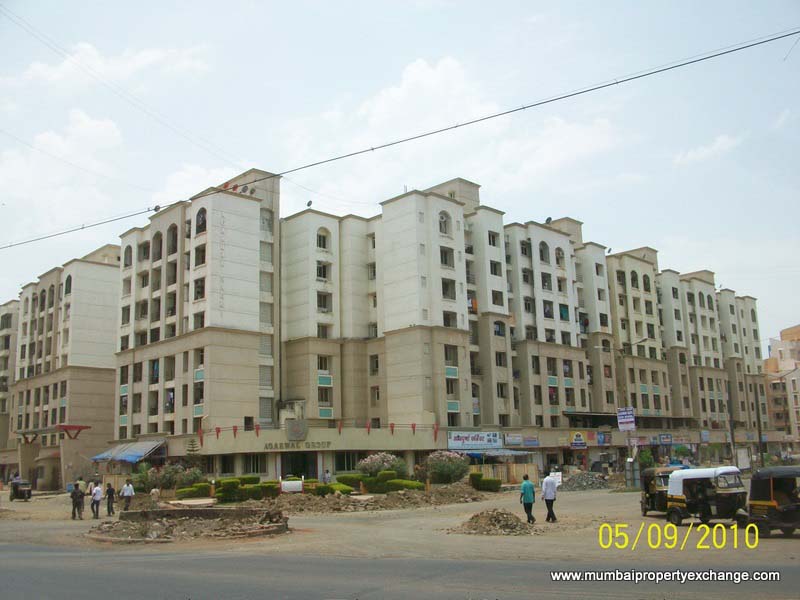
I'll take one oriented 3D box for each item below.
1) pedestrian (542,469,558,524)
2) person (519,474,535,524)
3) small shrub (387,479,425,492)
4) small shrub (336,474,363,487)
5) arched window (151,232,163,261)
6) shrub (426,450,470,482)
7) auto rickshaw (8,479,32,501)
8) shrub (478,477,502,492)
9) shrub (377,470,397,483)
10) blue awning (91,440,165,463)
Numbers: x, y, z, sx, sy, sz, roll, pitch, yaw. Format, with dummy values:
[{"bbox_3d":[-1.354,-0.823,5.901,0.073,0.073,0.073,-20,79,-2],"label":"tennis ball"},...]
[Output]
[{"bbox_3d":[5.142,6.721,25.265,0.550,1.691,0.420,-3,-12,6],"label":"pedestrian"},{"bbox_3d":[4.303,6.711,24.900,0.520,1.620,0.420,0,-12,-7],"label":"person"},{"bbox_3d":[0.372,12.556,50.000,2.450,0.900,1.400,-1,-12,0],"label":"small shrub"},{"bbox_3d":[-3.688,13.254,54.000,1.600,1.000,1.300,-2,-12,0],"label":"small shrub"},{"bbox_3d":[-22.965,-5.098,70.453,0.300,2.950,2.080,10,-17,-44],"label":"arched window"},{"bbox_3d":[3.502,12.304,54.527,3.414,2.364,2.800,-2,-12,3],"label":"shrub"},{"bbox_3d":[-30.460,15.356,59.433,1.300,1.657,2.600,7,-15,-36],"label":"auto rickshaw"},{"bbox_3d":[5.720,11.770,47.262,1.688,0.953,1.300,-3,-12,6],"label":"shrub"},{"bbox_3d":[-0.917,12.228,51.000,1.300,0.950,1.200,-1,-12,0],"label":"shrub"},{"bbox_3d":[-22.852,12.872,62.159,2.300,1.700,8.600,10,-17,-43],"label":"blue awning"}]

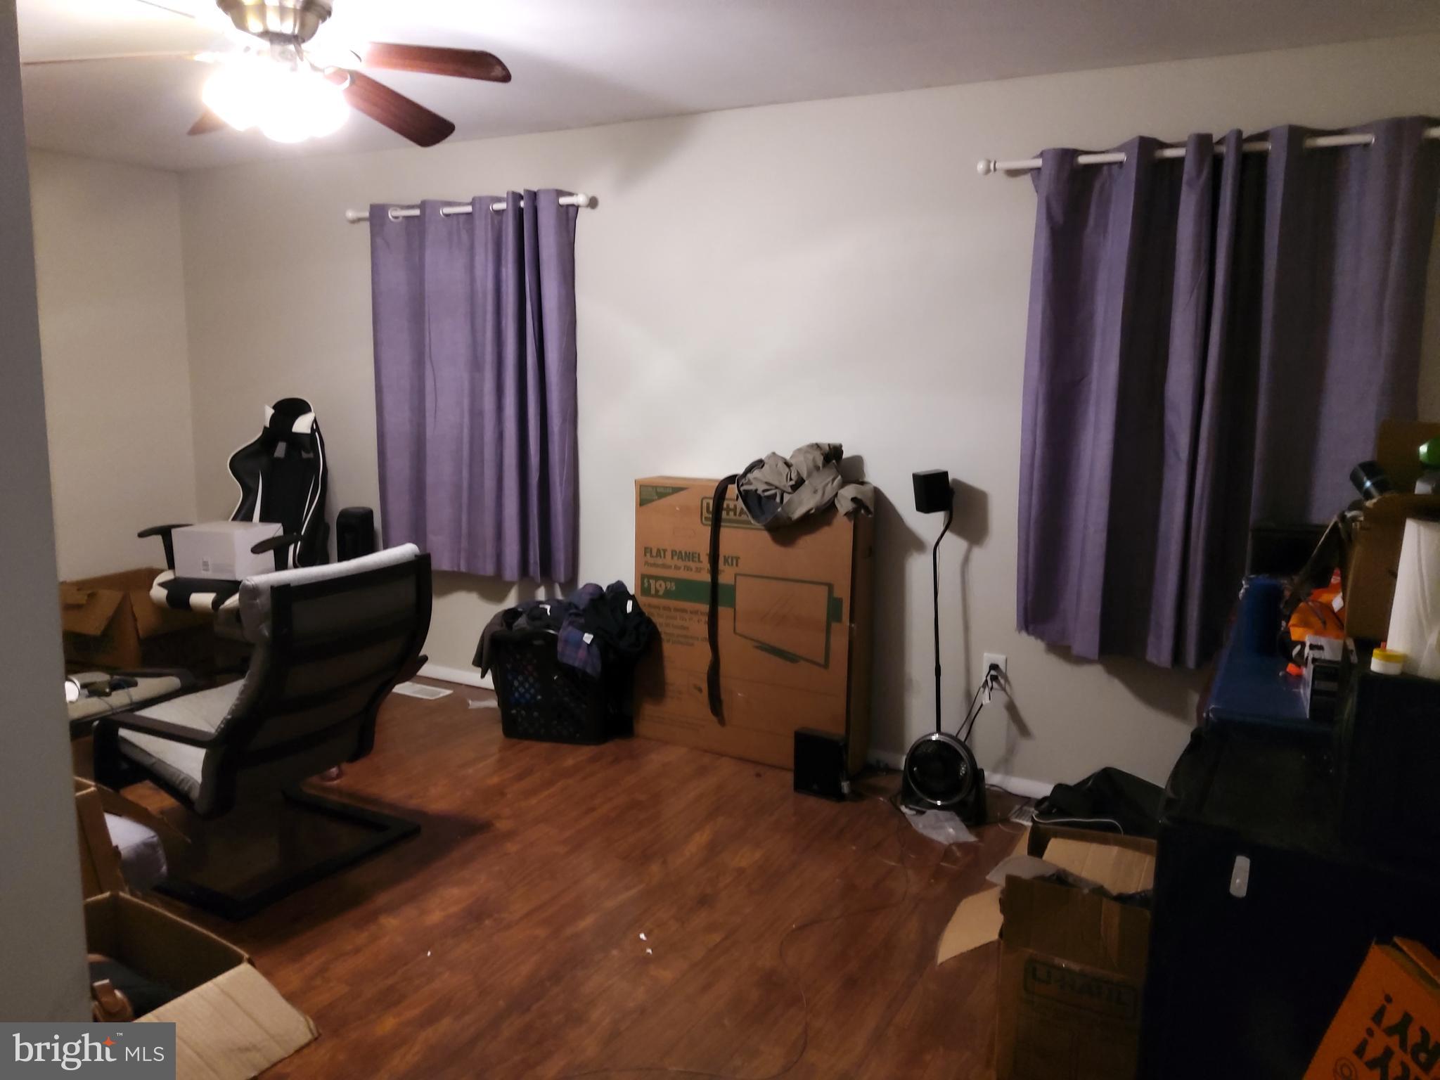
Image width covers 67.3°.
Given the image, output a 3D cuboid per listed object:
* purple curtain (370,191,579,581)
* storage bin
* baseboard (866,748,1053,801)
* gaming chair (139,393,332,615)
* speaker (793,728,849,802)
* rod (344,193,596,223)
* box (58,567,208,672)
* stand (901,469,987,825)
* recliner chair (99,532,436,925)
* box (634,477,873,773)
[{"bbox_3d":[-1.077,-0.646,4.695,1.108,1.611,0.110,6,10,28],"label":"purple curtain"},{"bbox_3d":[-0.631,0.590,4.396,0.500,0.375,0.360,2,8,6],"label":"storage bin"},{"bbox_3d":[0.861,0.845,3.929,0.687,0.070,0.016,6,10,28],"label":"baseboard"},{"bbox_3d":[-2.157,0.022,4.819,0.670,1.310,0.670,3,9,10],"label":"gaming chair"},{"bbox_3d":[0.354,0.783,3.783,0.176,0.214,0.080,6,10,28],"label":"speaker"},{"bbox_3d":[-1.108,-1.411,4.608,1.355,0.045,0.070,6,10,28],"label":"rod"},{"bbox_3d":[-2.841,0.391,5.334,0.460,0.400,0.480,6,10,28],"label":"box"},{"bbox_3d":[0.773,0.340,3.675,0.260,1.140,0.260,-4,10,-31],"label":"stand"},{"bbox_3d":[-1.294,0.480,3.182,0.760,0.920,0.690,5,9,26],"label":"recliner chair"},{"bbox_3d":[0.112,0.310,4.158,0.937,1.030,0.165,6,10,30],"label":"box"}]

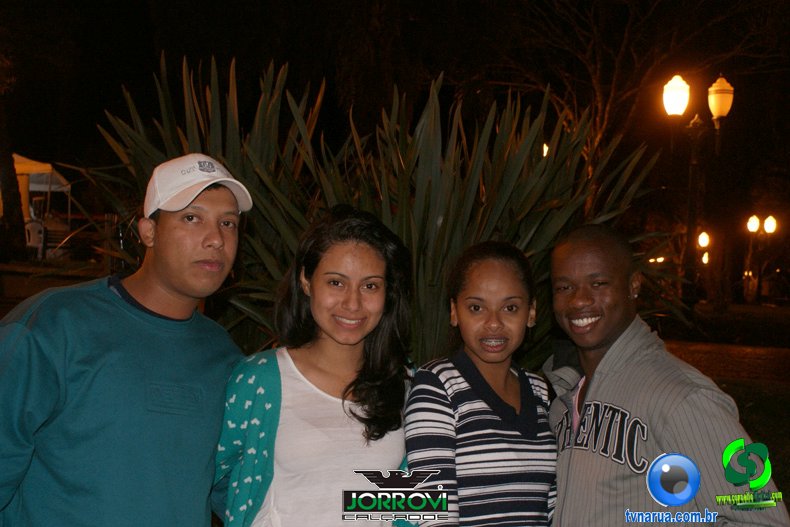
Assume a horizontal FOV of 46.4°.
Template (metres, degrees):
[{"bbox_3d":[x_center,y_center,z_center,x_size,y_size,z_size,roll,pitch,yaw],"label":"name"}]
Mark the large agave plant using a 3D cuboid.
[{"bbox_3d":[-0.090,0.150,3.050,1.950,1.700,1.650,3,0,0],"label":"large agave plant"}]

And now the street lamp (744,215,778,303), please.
[{"bbox_3d":[14.274,-0.176,36.000,1.080,3.450,0.450,3,0,9],"label":"street lamp"}]

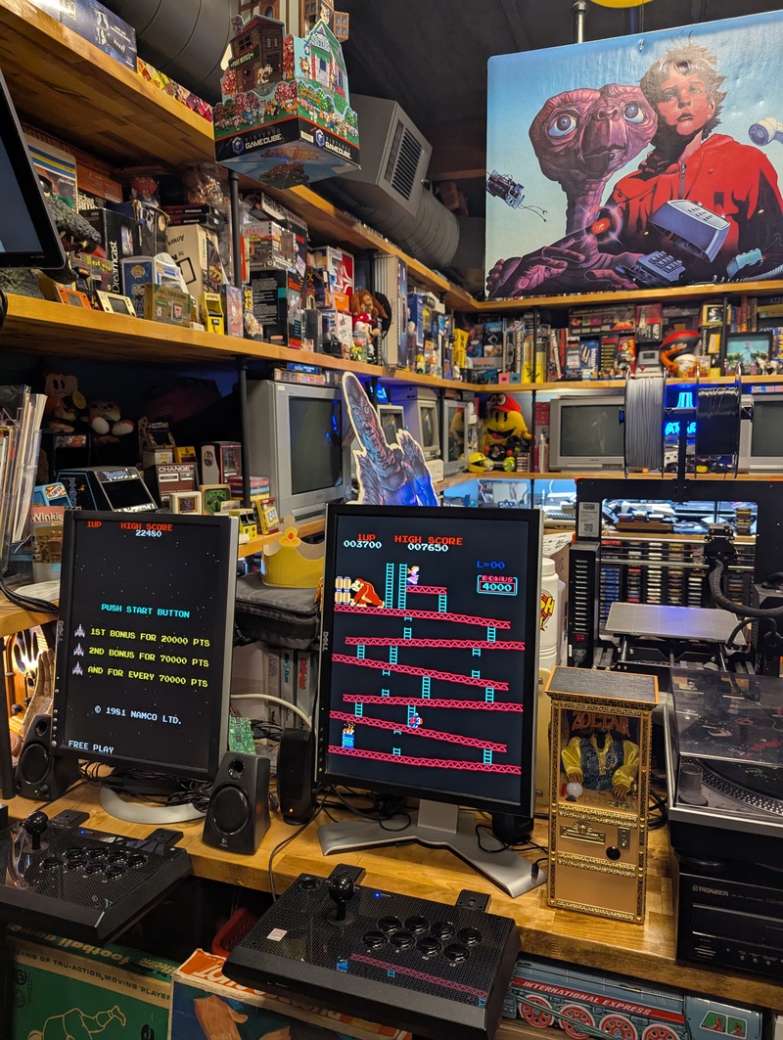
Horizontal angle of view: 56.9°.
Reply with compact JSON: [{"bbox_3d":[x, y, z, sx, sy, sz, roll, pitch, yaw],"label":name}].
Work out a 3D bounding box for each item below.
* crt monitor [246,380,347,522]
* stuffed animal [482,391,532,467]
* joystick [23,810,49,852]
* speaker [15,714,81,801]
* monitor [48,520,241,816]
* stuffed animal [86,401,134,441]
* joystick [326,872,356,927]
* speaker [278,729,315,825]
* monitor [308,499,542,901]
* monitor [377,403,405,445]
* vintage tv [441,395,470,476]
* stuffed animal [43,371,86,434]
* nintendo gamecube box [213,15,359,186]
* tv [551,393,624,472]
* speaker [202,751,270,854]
[{"bbox_3d":[-0.487,-0.244,2.658,0.480,0.475,0.608,2,9,21],"label":"crt monitor"},{"bbox_3d":[0.781,-0.587,4.822,0.360,0.490,0.320,2,8,16],"label":"stuffed animal"},{"bbox_3d":[-0.554,0.487,1.129,0.037,0.061,0.037,2,8,19],"label":"joystick"},{"bbox_3d":[-0.655,0.439,1.374,0.097,0.143,0.092,2,9,22],"label":"speaker"},{"bbox_3d":[-0.428,0.243,1.281,0.345,0.515,0.200,2,9,20],"label":"monitor"},{"bbox_3d":[-0.737,-0.258,1.890,0.118,0.106,0.100,-5,9,-29],"label":"stuffed animal"},{"bbox_3d":[-0.069,0.503,0.956,0.037,0.061,0.037,-1,8,0],"label":"joystick"},{"bbox_3d":[-0.160,0.439,1.255,0.054,0.160,0.060,2,8,19],"label":"speaker"},{"bbox_3d":[0.062,0.254,1.141,0.372,0.551,0.190,2,8,19],"label":"monitor"},{"bbox_3d":[-0.172,-0.366,3.390,0.370,0.335,0.360,2,9,21],"label":"monitor"},{"bbox_3d":[0.188,-0.522,4.614,0.480,0.465,0.590,3,9,22],"label":"vintage tv"},{"bbox_3d":[-0.792,-0.287,1.755,0.100,0.148,0.095,-4,9,-21],"label":"stuffed animal"},{"bbox_3d":[-0.236,-0.963,1.661,0.243,0.287,0.234,4,9,32],"label":"nintendo gamecube box"},{"bbox_3d":[1.352,-0.555,4.739,0.565,0.463,0.480,1,8,15],"label":"tv"},{"bbox_3d":[-0.244,0.441,1.161,0.094,0.150,0.092,2,8,19],"label":"speaker"}]

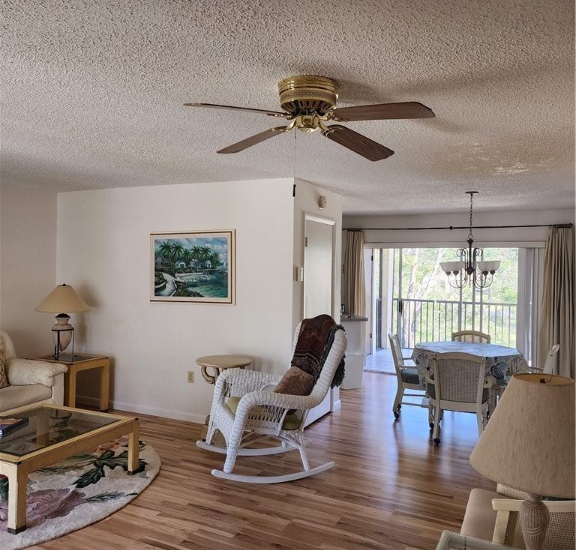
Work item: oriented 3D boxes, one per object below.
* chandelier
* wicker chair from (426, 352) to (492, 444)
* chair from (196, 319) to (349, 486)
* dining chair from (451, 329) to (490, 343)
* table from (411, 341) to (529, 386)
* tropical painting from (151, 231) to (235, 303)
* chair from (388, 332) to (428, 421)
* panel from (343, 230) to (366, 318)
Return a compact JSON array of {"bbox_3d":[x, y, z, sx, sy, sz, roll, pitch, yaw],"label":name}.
[{"bbox_3d":[1.944,-0.366,5.422,0.640,1.000,0.640,1,1,24],"label":"chandelier"},{"bbox_3d":[1.611,1.104,4.739,0.570,0.860,0.590,1,1,24],"label":"wicker chair"},{"bbox_3d":[-0.163,0.933,4.091,1.020,1.150,0.760,1,0,-8],"label":"chair"},{"bbox_3d":[2.096,1.098,5.892,0.580,0.870,0.590,1,1,24],"label":"dining chair"},{"bbox_3d":[1.902,1.154,5.409,1.120,0.760,1.120,1,1,24],"label":"table"},{"bbox_3d":[-0.975,-0.065,5.104,1.010,0.720,0.050,1,1,24],"label":"tropical painting"},{"bbox_3d":[1.412,1.084,5.489,0.590,0.880,0.580,1,1,24],"label":"chair"},{"bbox_3d":[1.005,0.409,7.674,0.360,2.100,0.120,1,1,24],"label":"panel"}]

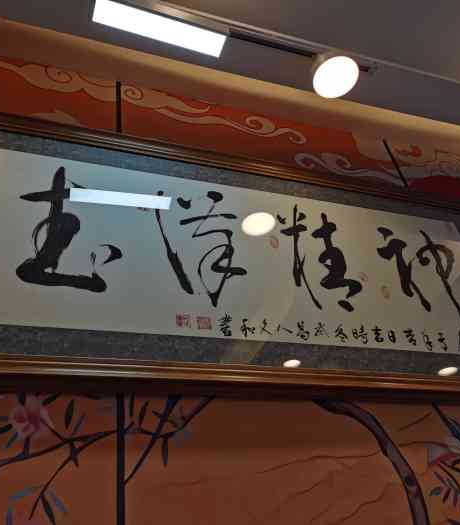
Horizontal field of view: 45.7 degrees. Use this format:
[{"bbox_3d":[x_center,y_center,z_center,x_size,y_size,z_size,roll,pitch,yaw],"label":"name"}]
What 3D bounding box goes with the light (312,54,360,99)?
[{"bbox_3d":[0.283,-0.554,1.542,0.125,0.118,0.125,6,-43,-19],"label":"light"}]

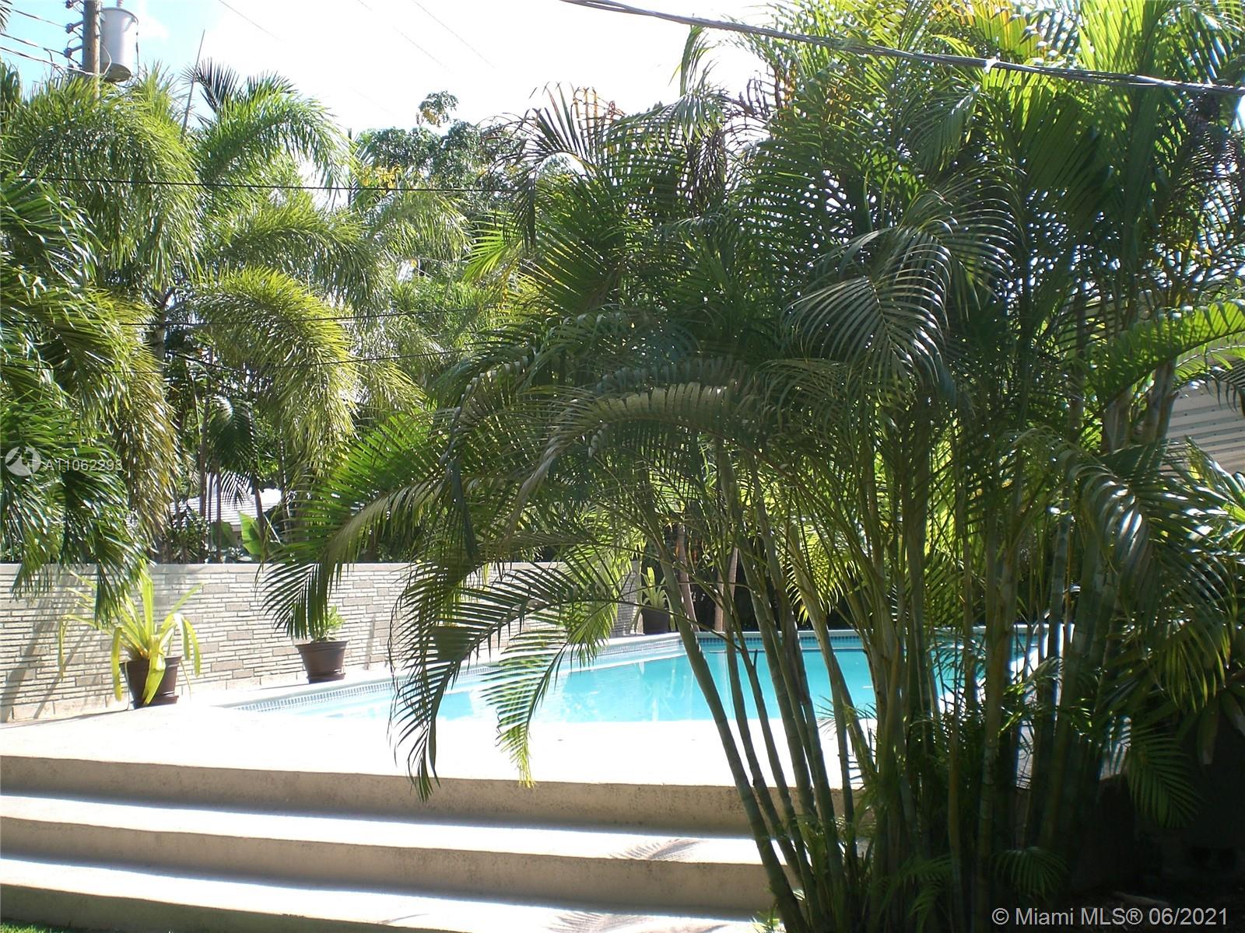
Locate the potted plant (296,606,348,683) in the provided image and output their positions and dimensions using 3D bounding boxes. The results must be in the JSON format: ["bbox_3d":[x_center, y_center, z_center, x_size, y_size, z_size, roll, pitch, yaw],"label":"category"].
[{"bbox_3d":[-2.591,1.545,11.800,0.460,0.670,0.460,1,-4,-12],"label":"potted plant"}]

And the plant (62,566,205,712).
[{"bbox_3d":[-3.523,1.244,9.850,0.960,1.030,0.900,1,-4,-20],"label":"plant"}]

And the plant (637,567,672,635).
[{"bbox_3d":[0.442,1.883,19.100,0.540,0.970,0.540,0,-4,1],"label":"plant"}]

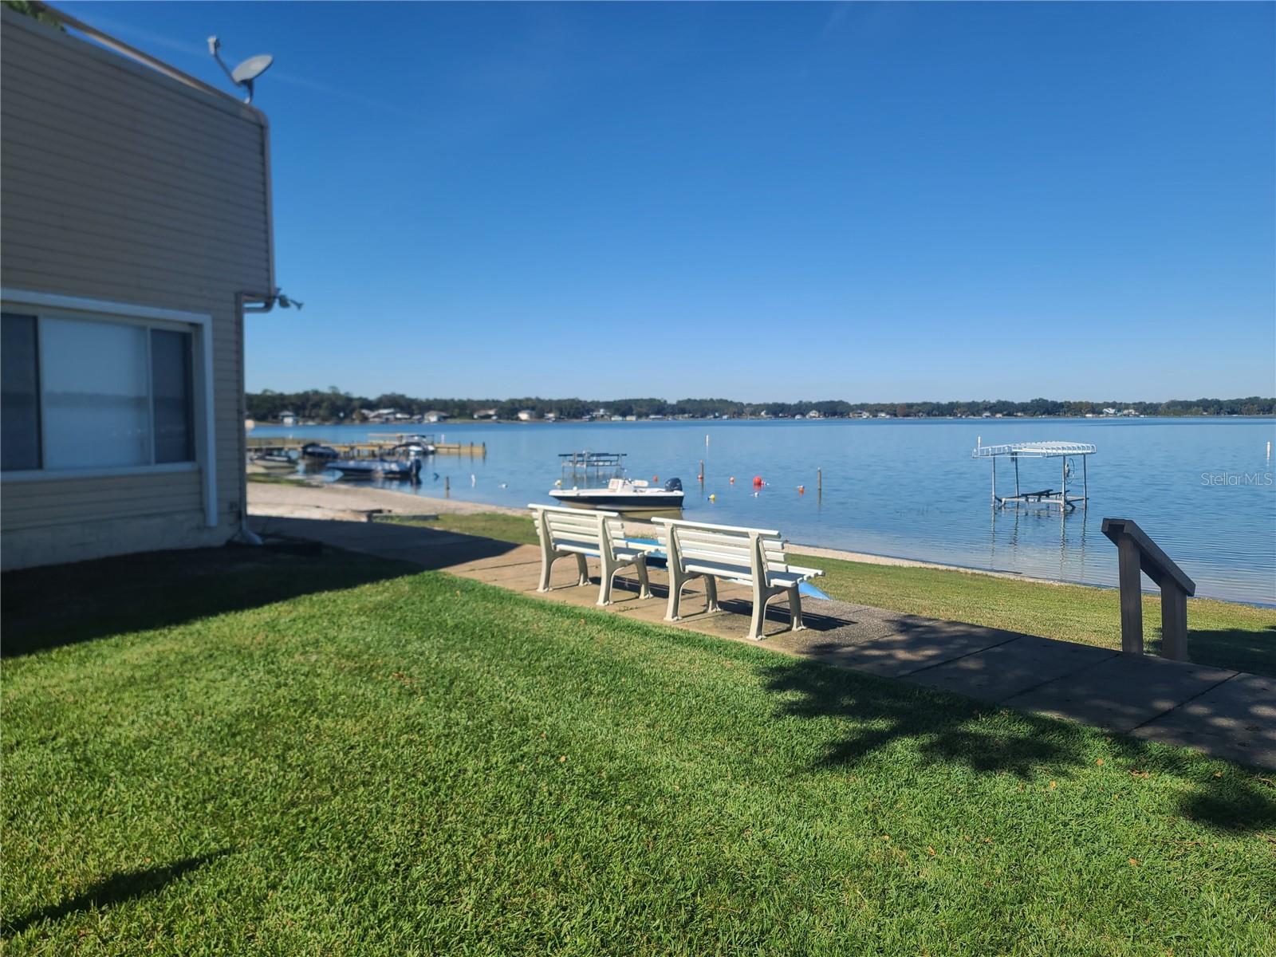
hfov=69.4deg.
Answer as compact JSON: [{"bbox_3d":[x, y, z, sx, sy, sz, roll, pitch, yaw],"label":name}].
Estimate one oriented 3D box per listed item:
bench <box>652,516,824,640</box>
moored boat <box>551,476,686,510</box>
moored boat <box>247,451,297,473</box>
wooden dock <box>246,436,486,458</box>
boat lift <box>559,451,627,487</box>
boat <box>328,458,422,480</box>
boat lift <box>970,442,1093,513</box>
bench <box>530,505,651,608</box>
[{"bbox_3d":[0.734,0.728,7.083,0.548,0.795,1.312,-3,5,-41],"label":"bench"},{"bbox_3d":[-0.850,0.672,38.737,5.900,1.450,2.300,-2,4,-25],"label":"moored boat"},{"bbox_3d":[-28.000,-1.431,69.866,4.100,1.280,1.800,-3,5,-38],"label":"moored boat"},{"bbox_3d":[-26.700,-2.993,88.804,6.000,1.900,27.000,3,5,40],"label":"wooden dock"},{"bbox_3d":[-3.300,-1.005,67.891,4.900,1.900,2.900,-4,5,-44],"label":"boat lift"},{"bbox_3d":[-17.100,-0.709,60.293,6.100,1.350,2.200,-1,4,-17],"label":"boat"},{"bbox_3d":[17.400,-0.223,40.380,3.100,2.850,5.500,4,5,43],"label":"boat lift"},{"bbox_3d":[-0.405,0.645,8.284,0.548,0.795,1.312,-3,5,-41],"label":"bench"}]

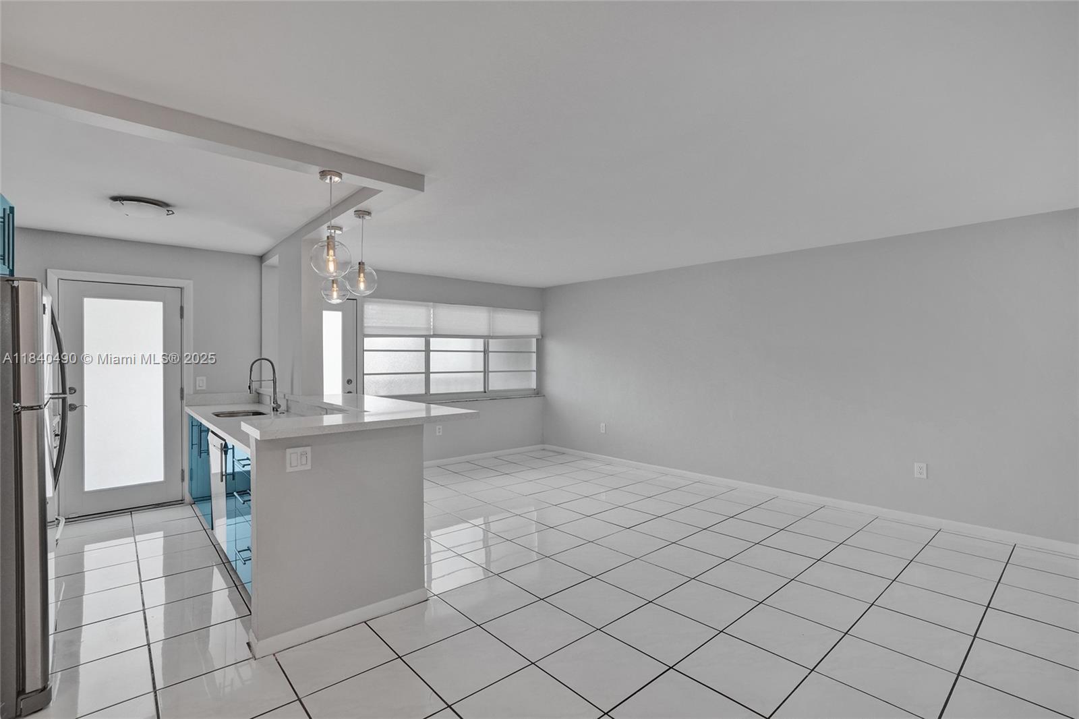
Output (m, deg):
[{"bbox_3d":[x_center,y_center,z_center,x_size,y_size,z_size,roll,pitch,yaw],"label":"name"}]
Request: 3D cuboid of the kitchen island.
[{"bbox_3d":[-1.907,0.881,3.864,1.250,1.070,3.350,0,-1,-41],"label":"kitchen island"}]

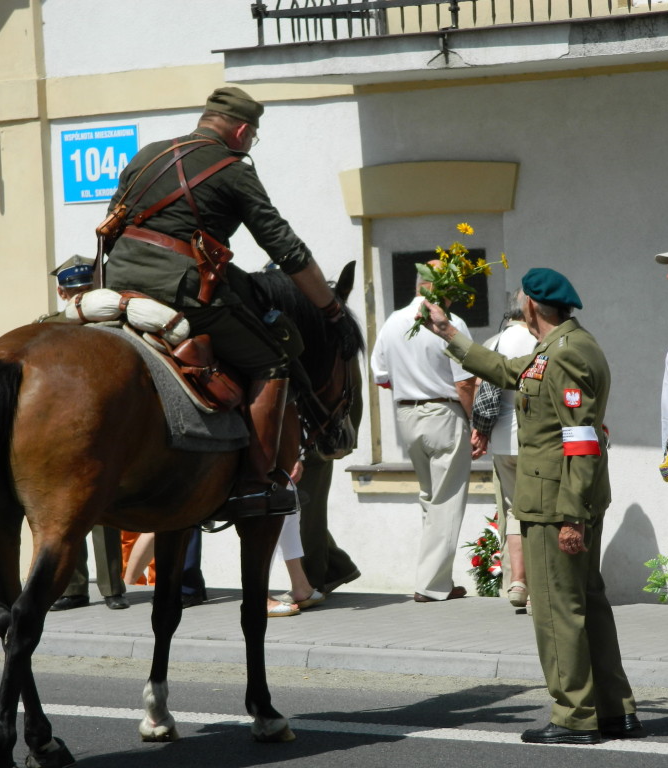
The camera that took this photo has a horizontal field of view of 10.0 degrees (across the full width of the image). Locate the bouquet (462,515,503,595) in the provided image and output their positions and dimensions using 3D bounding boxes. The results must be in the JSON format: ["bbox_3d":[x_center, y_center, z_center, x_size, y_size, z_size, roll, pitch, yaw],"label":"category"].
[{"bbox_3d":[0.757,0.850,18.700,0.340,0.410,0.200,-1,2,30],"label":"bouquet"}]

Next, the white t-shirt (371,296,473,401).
[{"bbox_3d":[0.427,-0.171,18.420,0.465,0.510,0.260,-1,2,21],"label":"white t-shirt"}]

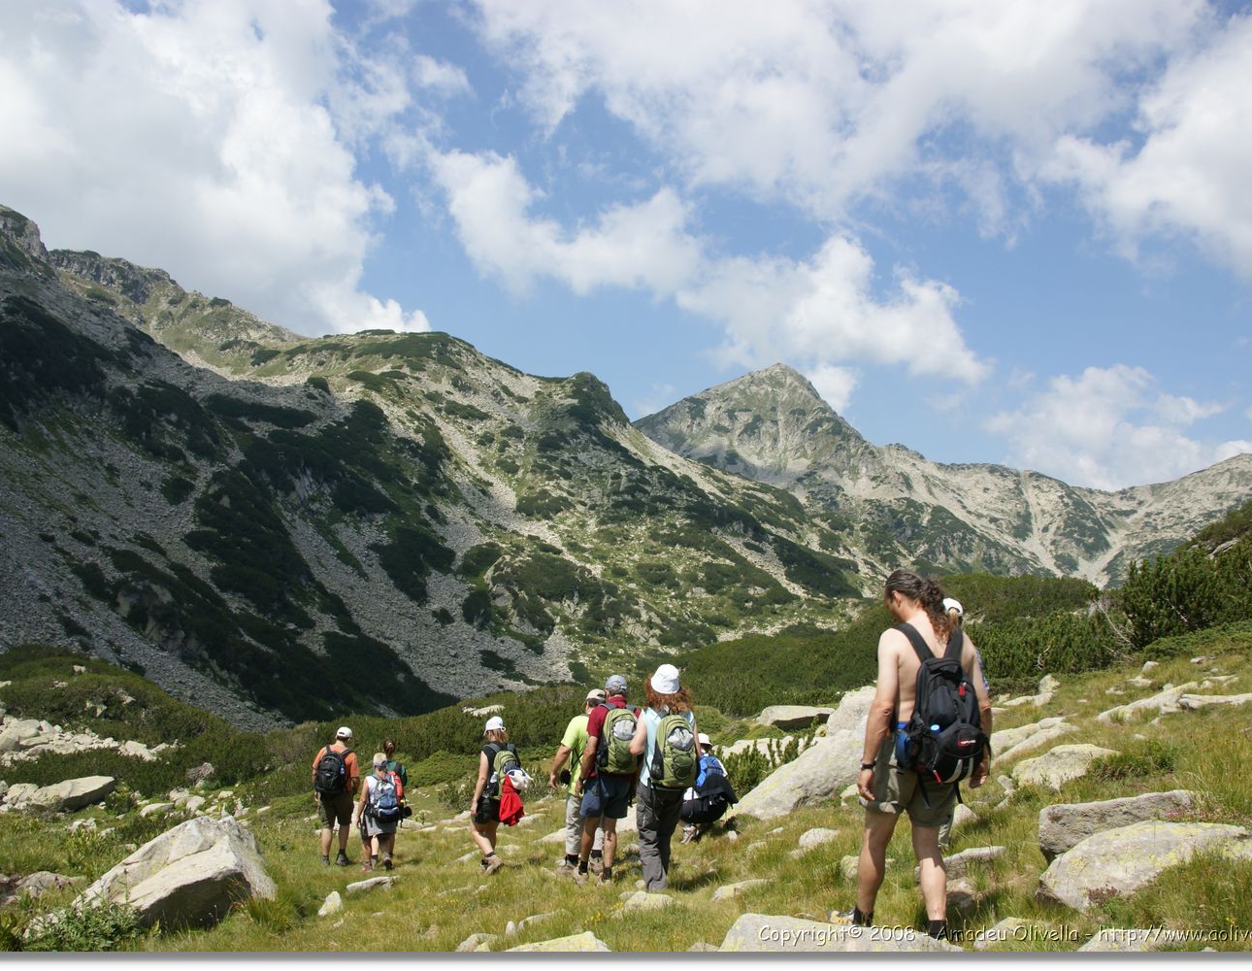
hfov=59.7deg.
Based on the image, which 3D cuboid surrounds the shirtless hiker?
[{"bbox_3d":[1.347,1.270,5.100,0.660,1.750,0.620,1,-3,-18],"label":"shirtless hiker"}]

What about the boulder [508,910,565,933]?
[{"bbox_3d":[-0.609,2.954,7.401,0.397,0.135,0.238,0,-3,-5],"label":"boulder"}]

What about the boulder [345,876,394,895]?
[{"bbox_3d":[-2.727,4.262,11.634,0.526,0.186,0.316,1,-3,-13],"label":"boulder"}]

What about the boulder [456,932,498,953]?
[{"bbox_3d":[-0.971,2.969,7.086,0.268,0.132,0.201,0,-3,-7],"label":"boulder"}]

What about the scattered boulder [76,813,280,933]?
[{"bbox_3d":[-4.528,3.899,11.003,2.026,1.104,1.418,1,-3,-23],"label":"scattered boulder"}]

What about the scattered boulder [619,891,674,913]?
[{"bbox_3d":[0.140,2.846,7.460,0.369,0.117,0.258,0,-3,1],"label":"scattered boulder"}]

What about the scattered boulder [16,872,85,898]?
[{"bbox_3d":[-6.530,4.536,12.400,0.800,0.290,0.500,3,-7,-27],"label":"scattered boulder"}]

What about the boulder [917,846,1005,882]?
[{"bbox_3d":[2.025,2.284,6.600,0.510,0.210,0.340,-1,-6,11],"label":"boulder"}]

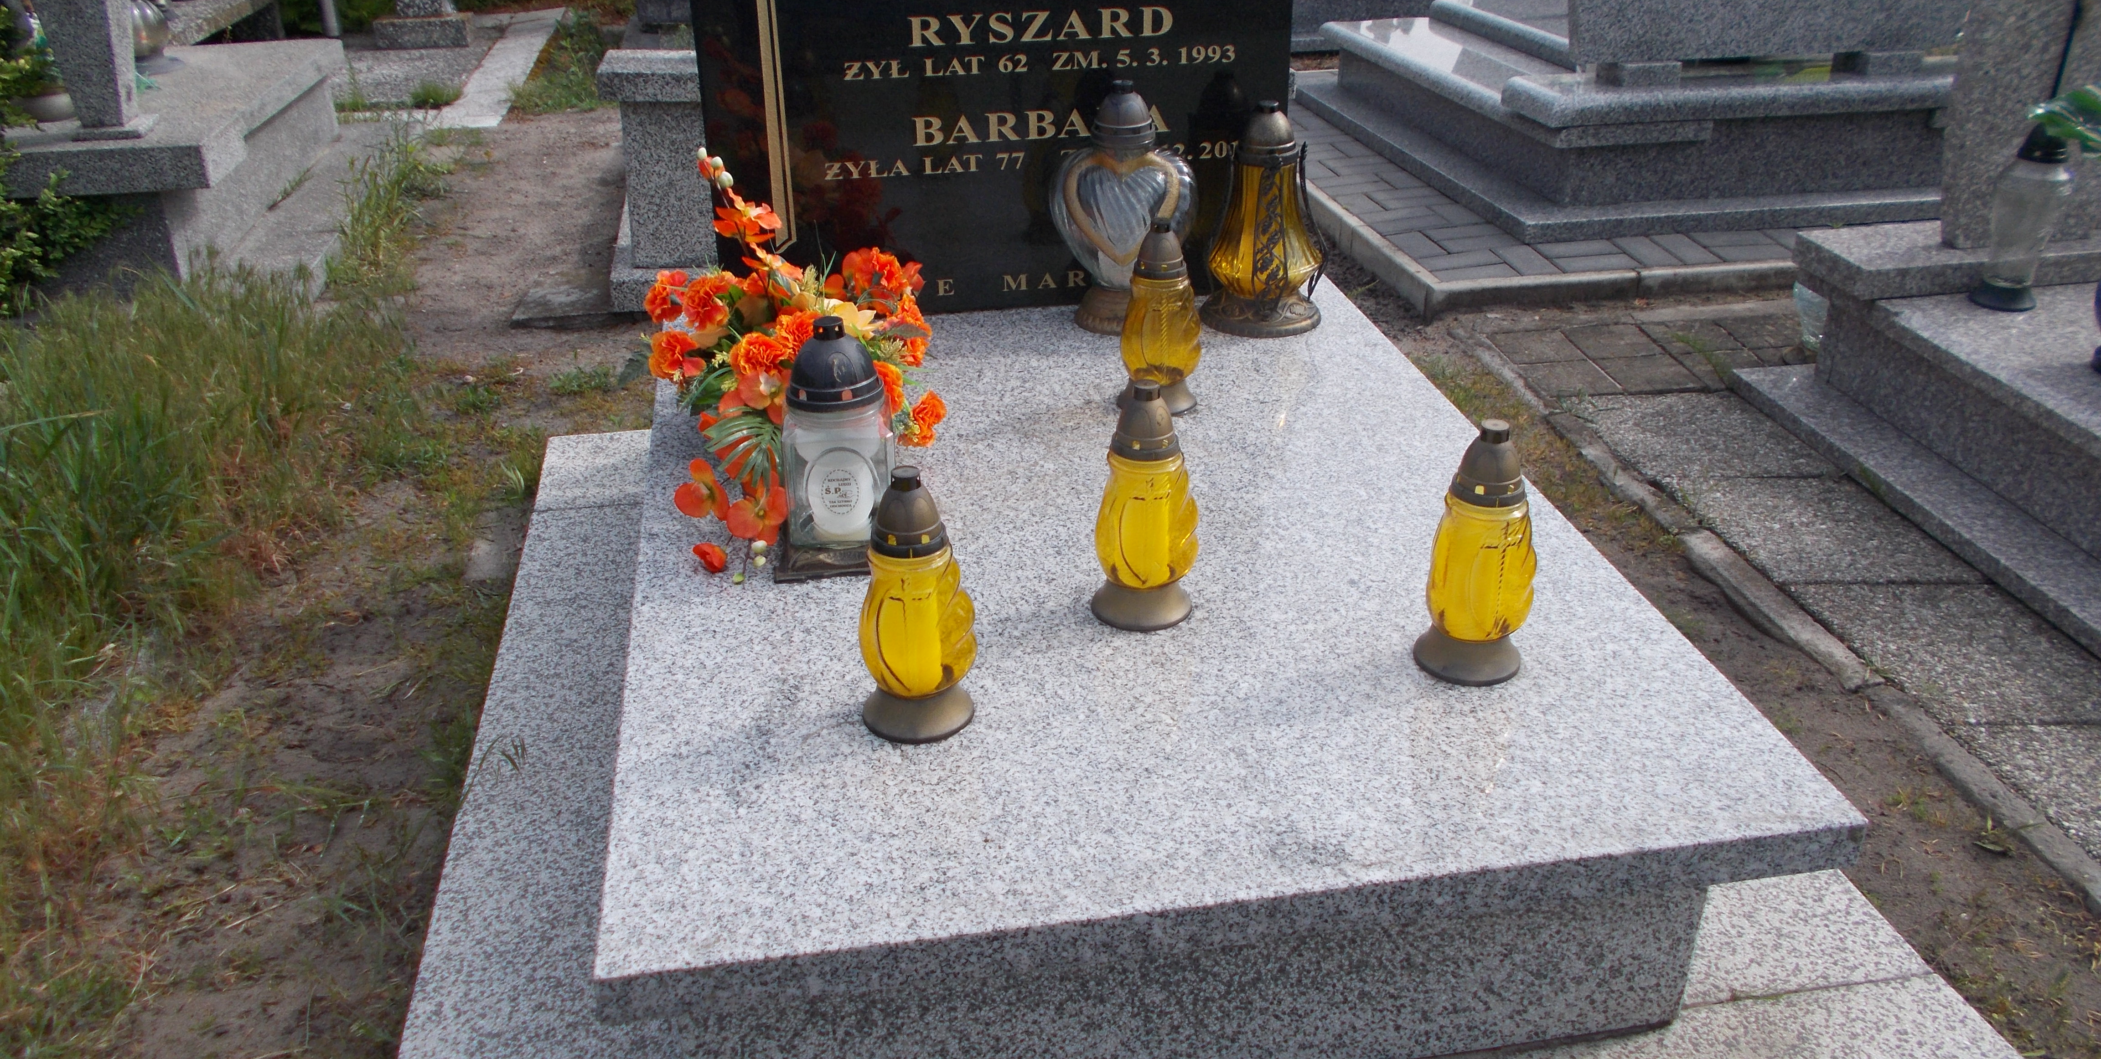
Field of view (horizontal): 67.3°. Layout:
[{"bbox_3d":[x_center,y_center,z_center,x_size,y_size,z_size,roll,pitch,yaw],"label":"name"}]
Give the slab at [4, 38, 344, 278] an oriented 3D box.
[{"bbox_3d":[-2.467,-0.917,3.825,1.250,0.320,1.360,-5,29,-9],"label":"slab"}]

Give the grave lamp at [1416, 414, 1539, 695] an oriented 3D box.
[{"bbox_3d":[0.423,0.022,1.541,0.112,0.243,0.109,-2,29,-4],"label":"grave lamp"}]

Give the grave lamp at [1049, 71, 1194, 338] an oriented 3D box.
[{"bbox_3d":[0.109,-0.475,2.300,0.213,0.350,0.161,0,28,1],"label":"grave lamp"}]

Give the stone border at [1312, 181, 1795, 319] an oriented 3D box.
[{"bbox_3d":[1.308,-0.789,4.126,1.040,0.094,0.915,-5,28,-9],"label":"stone border"}]

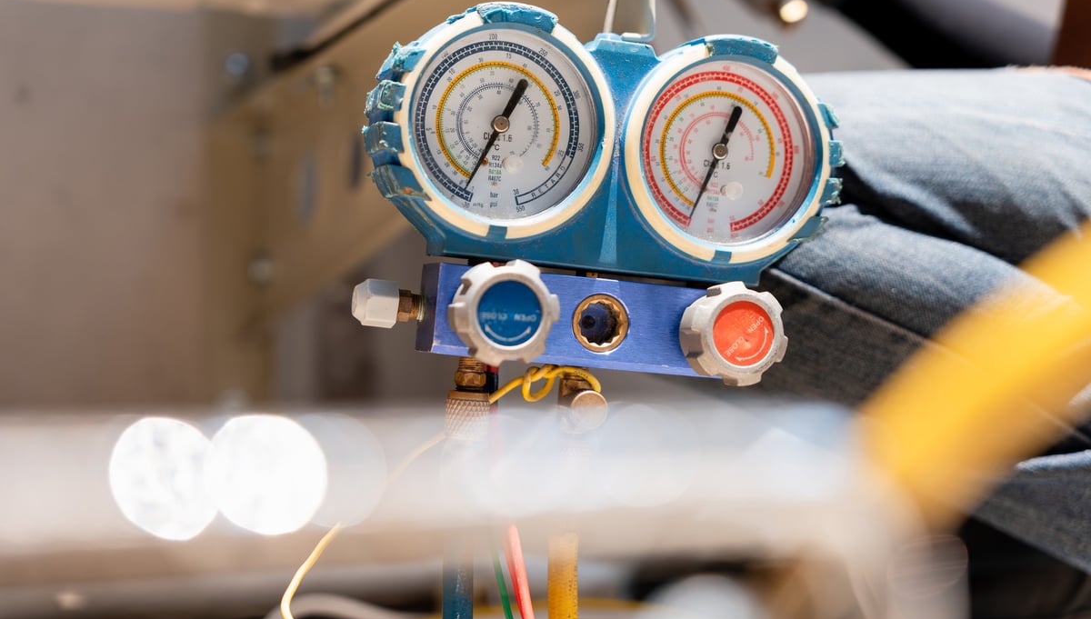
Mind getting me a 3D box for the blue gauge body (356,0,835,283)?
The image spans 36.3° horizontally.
[{"bbox_3d":[0.025,-0.064,0.656,0.193,0.097,0.043,6,2,-15],"label":"blue gauge body"}]

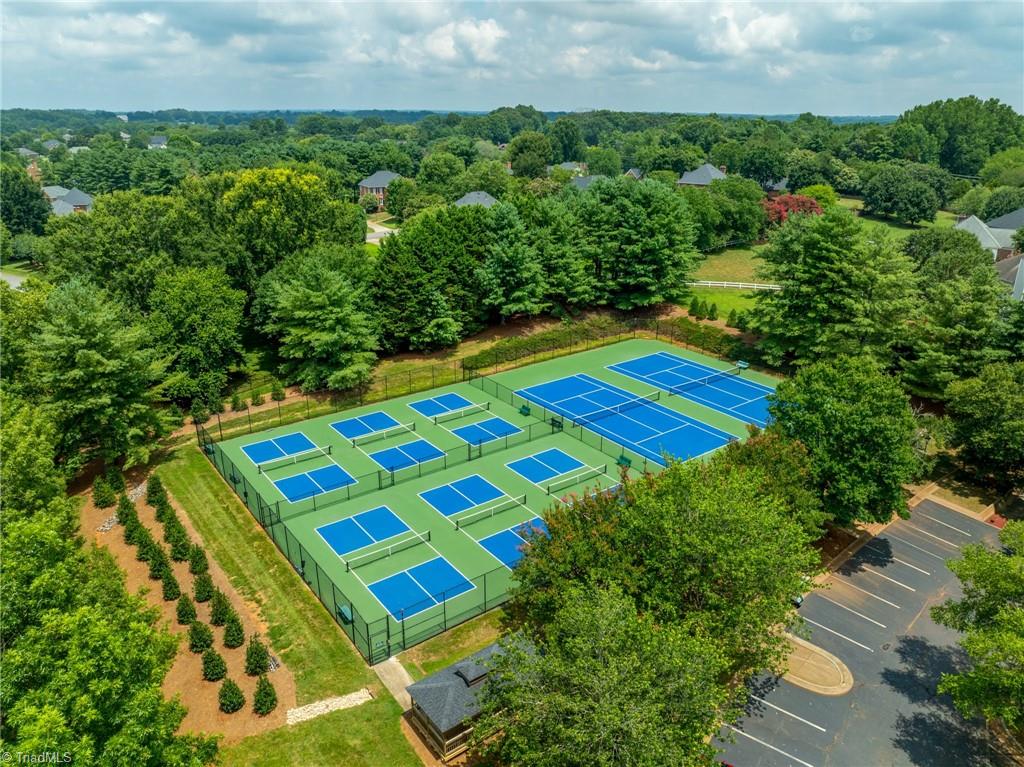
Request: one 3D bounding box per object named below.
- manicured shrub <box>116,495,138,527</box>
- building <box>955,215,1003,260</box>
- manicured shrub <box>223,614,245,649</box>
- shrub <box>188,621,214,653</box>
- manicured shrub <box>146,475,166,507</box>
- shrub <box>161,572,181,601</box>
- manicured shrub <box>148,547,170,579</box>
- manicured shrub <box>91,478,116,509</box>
[{"bbox_3d":[-30.896,10.017,56.757,1.490,2.590,1.490,0,21,0],"label":"manicured shrub"},{"bbox_3d":[86.306,-25.846,131.000,9.500,7.800,9.000,-6,22,-17],"label":"building"},{"bbox_3d":[-17.284,15.133,43.886,1.420,2.210,1.420,0,21,0],"label":"manicured shrub"},{"bbox_3d":[-19.031,15.305,43.316,1.444,1.839,1.444,-14,25,-35],"label":"shrub"},{"bbox_3d":[-29.844,8.890,59.354,1.396,2.774,1.396,0,21,0],"label":"manicured shrub"},{"bbox_3d":[-23.203,13.553,48.127,1.300,2.134,1.300,0,21,0],"label":"shrub"},{"bbox_3d":[-24.827,12.420,49.778,1.285,2.588,1.285,-14,25,-35],"label":"manicured shrub"},{"bbox_3d":[-33.984,8.873,58.909,1.700,2.637,1.700,-14,25,-35],"label":"manicured shrub"}]

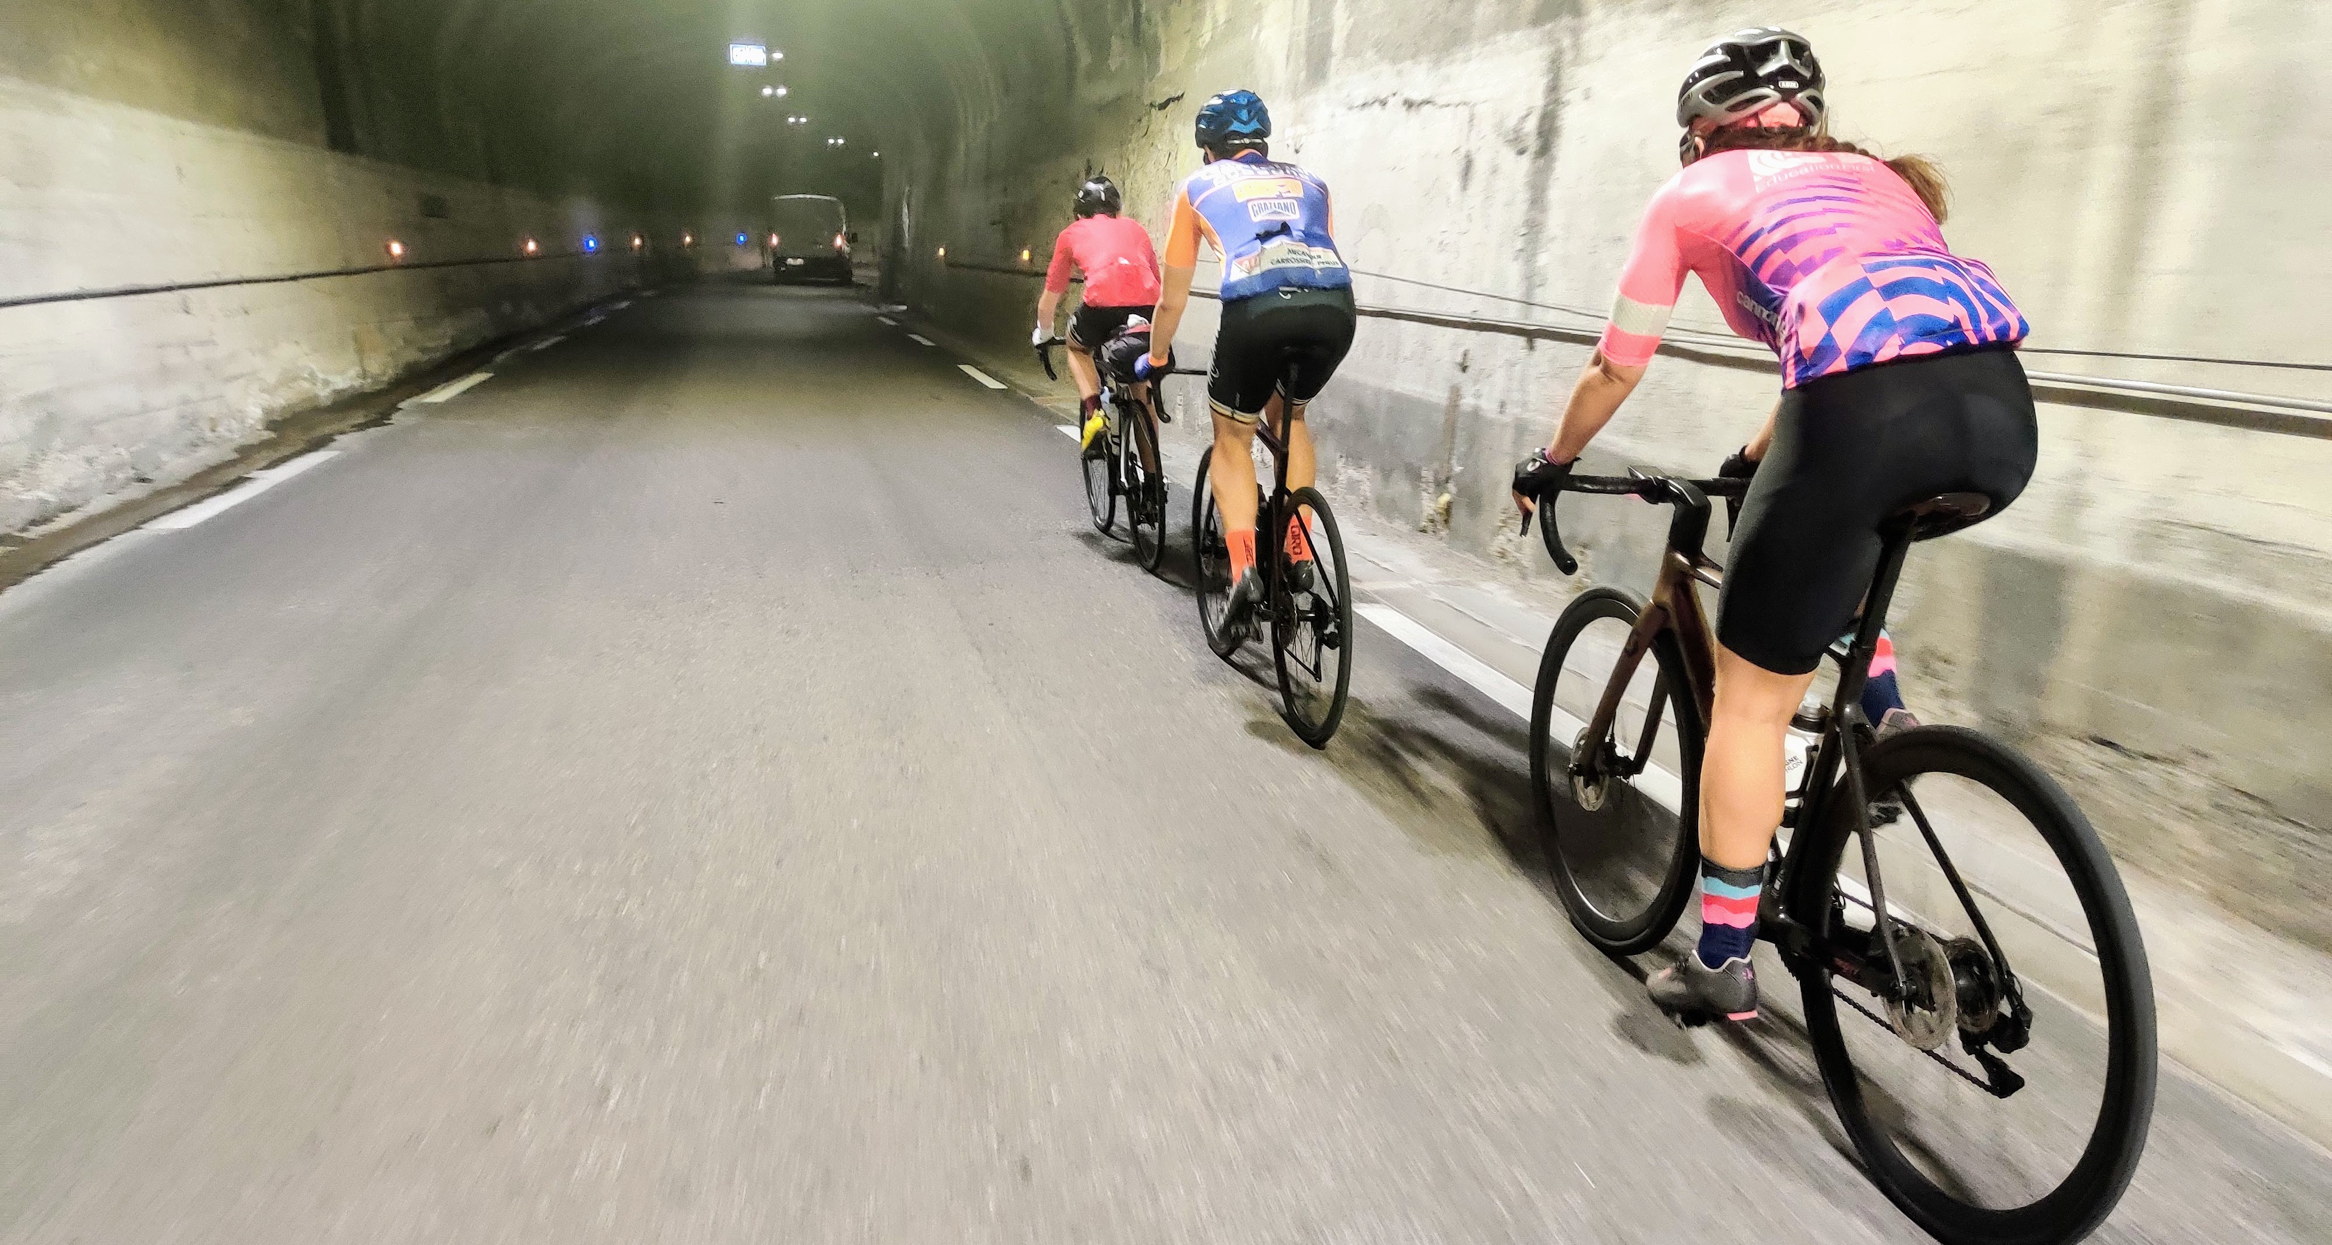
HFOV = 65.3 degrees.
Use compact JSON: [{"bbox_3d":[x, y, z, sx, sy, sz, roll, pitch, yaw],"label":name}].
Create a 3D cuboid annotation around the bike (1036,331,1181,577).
[{"bbox_3d":[-0.208,-0.770,7.611,0.440,0.950,1.660,0,12,-13],"label":"bike"}]

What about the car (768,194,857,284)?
[{"bbox_3d":[-10.157,-11.105,52.609,2.050,2.380,5.400,1,11,-8],"label":"car"}]

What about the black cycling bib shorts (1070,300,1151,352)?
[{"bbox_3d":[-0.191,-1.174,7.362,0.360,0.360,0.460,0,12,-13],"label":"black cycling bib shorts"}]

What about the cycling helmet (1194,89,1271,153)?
[{"bbox_3d":[0.198,-1.468,5.310,0.215,0.168,0.285,0,12,-13],"label":"cycling helmet"}]

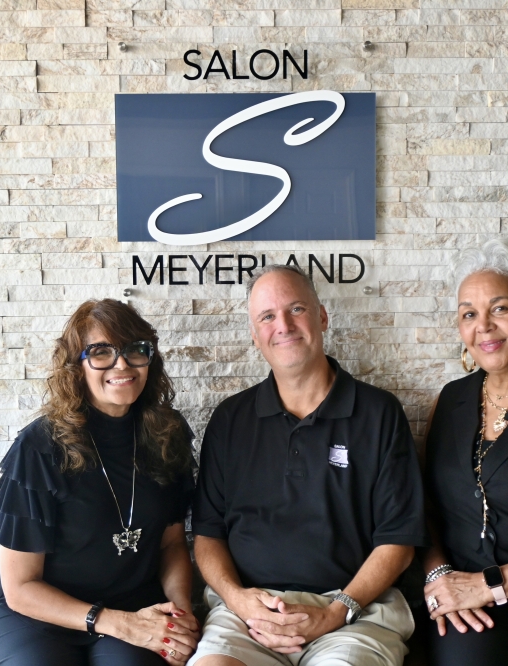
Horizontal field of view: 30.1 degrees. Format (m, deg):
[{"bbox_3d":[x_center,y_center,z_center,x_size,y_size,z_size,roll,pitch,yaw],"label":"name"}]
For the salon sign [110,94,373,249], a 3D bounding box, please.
[{"bbox_3d":[-0.018,-0.392,2.235,0.612,0.360,0.030,-1,5,-1],"label":"salon sign"}]

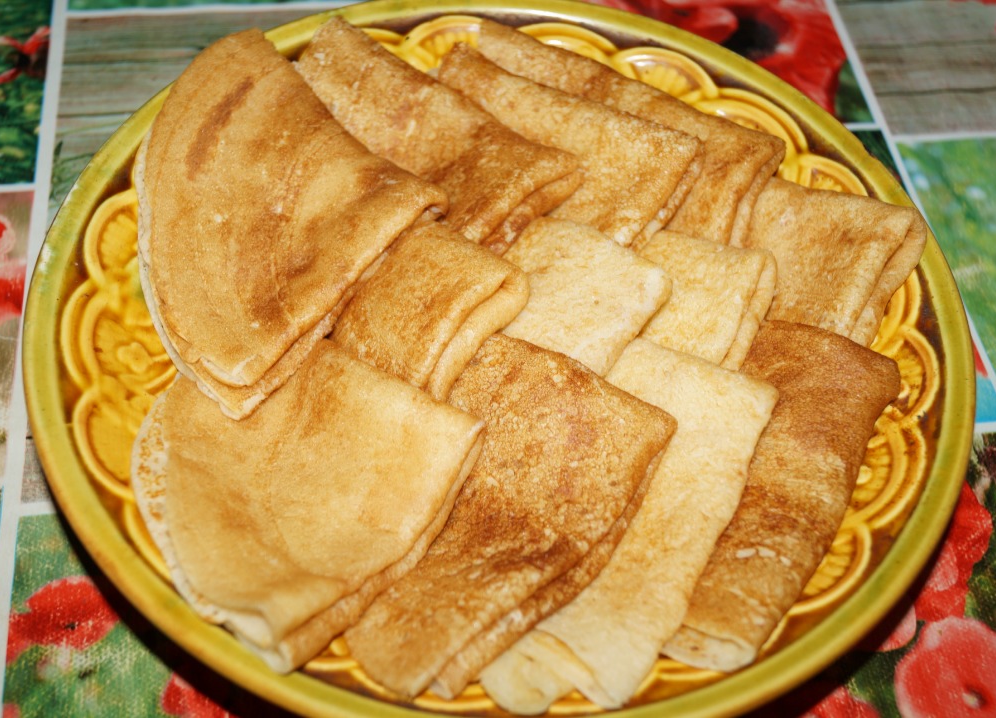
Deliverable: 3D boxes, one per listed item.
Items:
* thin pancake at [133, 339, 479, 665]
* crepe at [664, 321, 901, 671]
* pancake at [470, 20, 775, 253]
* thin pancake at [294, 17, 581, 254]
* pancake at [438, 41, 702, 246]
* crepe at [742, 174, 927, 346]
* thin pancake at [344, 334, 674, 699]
[{"bbox_3d":[-0.071,0.036,0.407,0.106,0.024,0.106,30,59,17],"label":"thin pancake"},{"bbox_3d":[0.089,0.048,0.417,0.054,0.019,0.128,25,57,13],"label":"crepe"},{"bbox_3d":[0.035,-0.085,0.505,0.139,0.020,0.066,25,57,13],"label":"pancake"},{"bbox_3d":[-0.033,-0.086,0.495,0.130,0.022,0.068,30,58,16],"label":"thin pancake"},{"bbox_3d":[0.015,-0.080,0.497,0.113,0.021,0.068,25,57,13],"label":"pancake"},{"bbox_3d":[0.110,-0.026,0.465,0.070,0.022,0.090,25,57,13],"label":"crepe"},{"bbox_3d":[0.000,0.054,0.401,0.080,0.021,0.120,25,57,13],"label":"thin pancake"}]

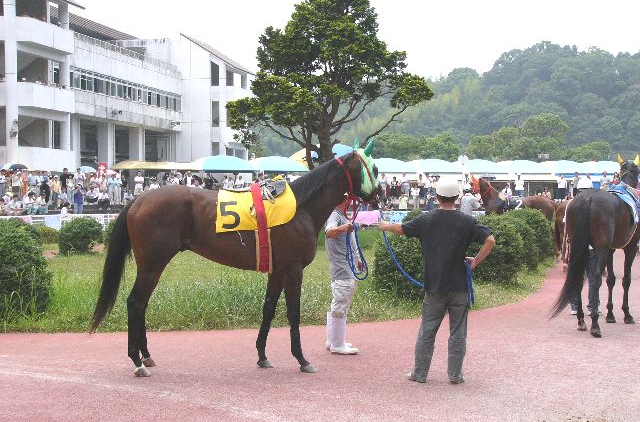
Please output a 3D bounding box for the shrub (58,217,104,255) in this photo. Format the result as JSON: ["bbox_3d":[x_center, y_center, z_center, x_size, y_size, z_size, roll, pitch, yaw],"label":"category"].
[{"bbox_3d":[-5.950,0.609,16.600,1.160,0.950,1.100,0,2,0],"label":"shrub"}]

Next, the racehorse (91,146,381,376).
[{"bbox_3d":[-0.753,0.410,5.930,2.570,2.040,0.600,0,2,-2],"label":"racehorse"}]

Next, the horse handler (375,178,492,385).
[{"bbox_3d":[0.985,0.587,5.640,0.970,1.700,0.560,0,2,-7],"label":"horse handler"}]

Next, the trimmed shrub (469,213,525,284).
[{"bbox_3d":[3.110,0.642,12.000,1.250,1.180,1.250,0,2,0],"label":"trimmed shrub"}]

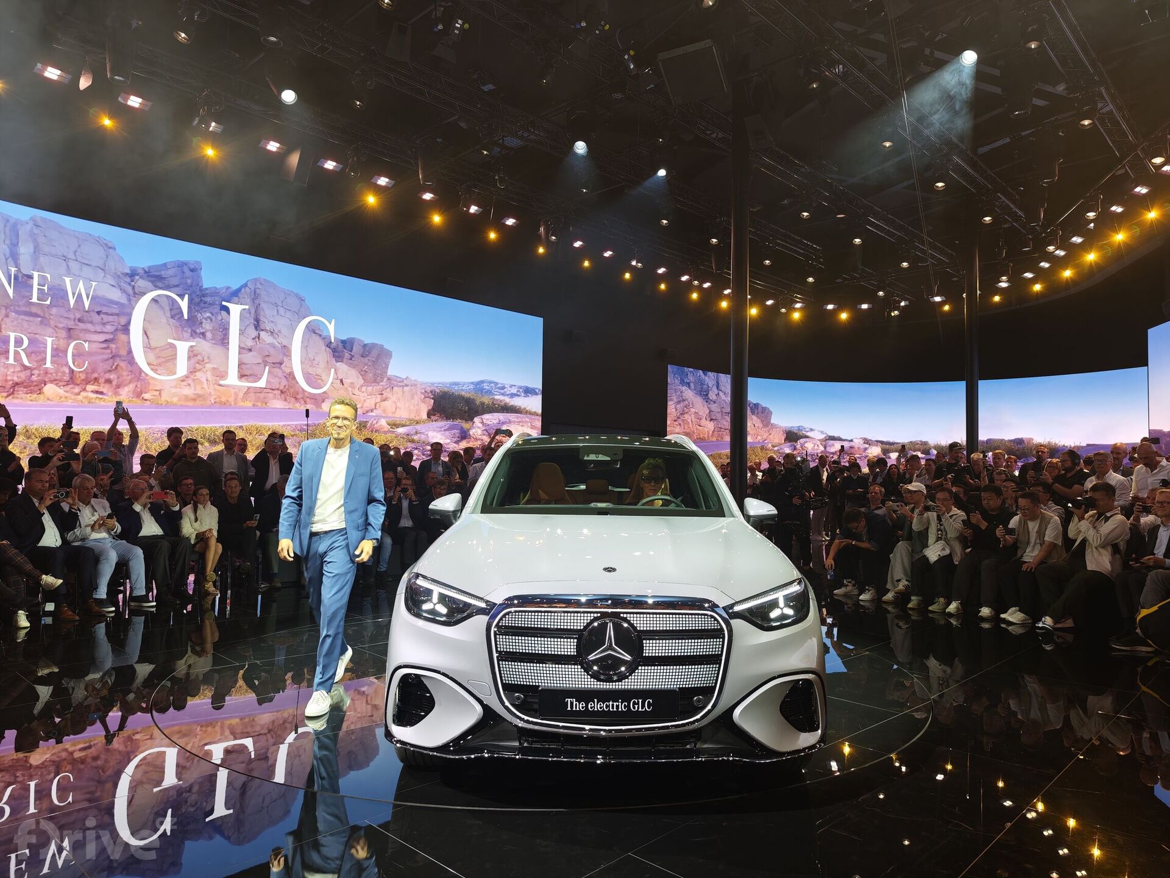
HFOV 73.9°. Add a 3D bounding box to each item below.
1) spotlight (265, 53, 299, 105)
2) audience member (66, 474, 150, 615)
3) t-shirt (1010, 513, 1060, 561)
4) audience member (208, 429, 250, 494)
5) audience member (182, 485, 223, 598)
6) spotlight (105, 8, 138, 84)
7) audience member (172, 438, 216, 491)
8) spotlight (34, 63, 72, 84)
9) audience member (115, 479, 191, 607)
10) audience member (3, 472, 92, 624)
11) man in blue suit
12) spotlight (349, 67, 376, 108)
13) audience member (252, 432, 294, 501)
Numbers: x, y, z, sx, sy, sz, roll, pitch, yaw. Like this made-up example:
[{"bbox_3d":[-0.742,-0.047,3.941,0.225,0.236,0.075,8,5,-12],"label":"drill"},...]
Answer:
[{"bbox_3d":[-3.362,-3.979,8.600,0.340,0.360,0.460,-10,45,-28],"label":"spotlight"},{"bbox_3d":[-4.693,0.978,7.637,0.900,1.290,0.570,0,-3,23],"label":"audience member"},{"bbox_3d":[4.517,0.986,7.800,0.300,0.500,0.480,3,-3,-39],"label":"t-shirt"},{"bbox_3d":[-4.625,0.817,10.100,0.560,1.840,0.360,3,-3,-30],"label":"audience member"},{"bbox_3d":[-4.233,1.068,8.531,0.750,1.200,0.460,-1,-3,35],"label":"audience member"},{"bbox_3d":[-5.186,-4.383,8.700,0.350,0.760,0.350,-2,-3,44],"label":"spotlight"},{"bbox_3d":[-4.888,0.850,9.664,0.520,1.713,0.340,3,-3,-43],"label":"audience member"},{"bbox_3d":[-5.885,-4.045,8.600,0.360,0.180,0.170,0,-45,-45],"label":"spotlight"},{"bbox_3d":[-4.443,1.009,8.035,0.900,1.270,0.580,0,-3,23],"label":"audience member"},{"bbox_3d":[-4.860,0.935,7.170,0.880,1.330,0.600,0,-3,21],"label":"audience member"},{"bbox_3d":[-1.493,0.642,4.668,0.610,1.800,0.720,1,-2,-6],"label":"man in blue suit"},{"bbox_3d":[-2.434,-3.833,8.500,0.270,0.400,0.250,13,-10,-16],"label":"spotlight"},{"bbox_3d":[-4.044,0.832,10.100,0.580,1.830,0.450,2,-3,-28],"label":"audience member"}]

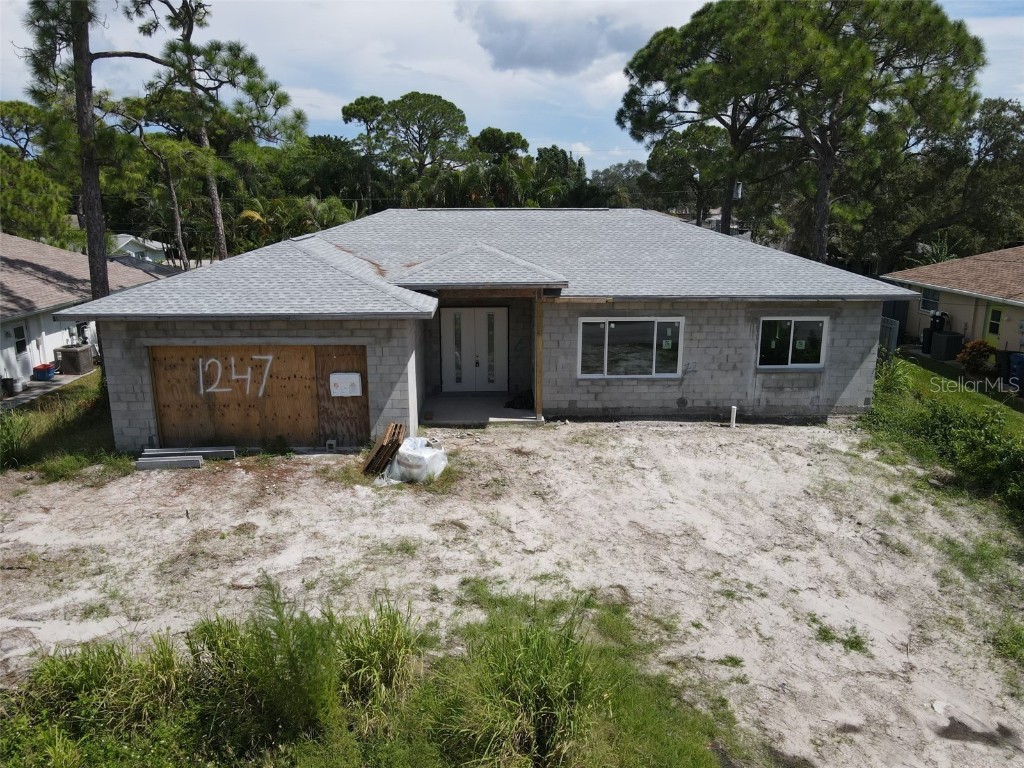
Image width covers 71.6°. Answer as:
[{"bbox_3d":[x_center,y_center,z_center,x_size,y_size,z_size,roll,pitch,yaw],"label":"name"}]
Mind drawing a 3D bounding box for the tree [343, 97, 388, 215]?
[{"bbox_3d":[-9.648,-12.463,48.292,3.186,13.452,3.186,0,13,-1],"label":"tree"}]

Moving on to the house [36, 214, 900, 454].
[{"bbox_3d":[0.198,-2.673,22.463,20.200,5.650,14.600,0,13,-1],"label":"house"}]

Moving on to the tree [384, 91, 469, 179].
[{"bbox_3d":[-6.413,-14.719,55.017,6.822,14.914,6.822,0,13,-1],"label":"tree"}]

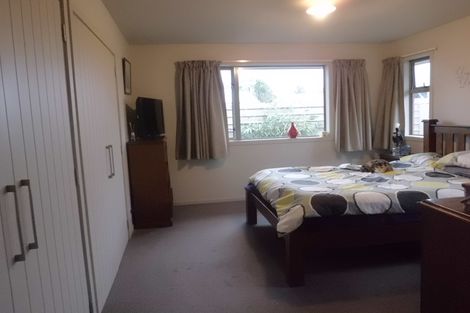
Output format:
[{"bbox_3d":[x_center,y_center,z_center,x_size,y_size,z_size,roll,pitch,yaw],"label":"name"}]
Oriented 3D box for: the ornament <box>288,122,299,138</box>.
[{"bbox_3d":[0.929,-0.406,5.403,0.145,0.260,0.120,-4,7,-10],"label":"ornament"}]

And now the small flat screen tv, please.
[{"bbox_3d":[-1.093,-0.497,4.410,0.100,0.510,0.630,-1,7,13],"label":"small flat screen tv"}]

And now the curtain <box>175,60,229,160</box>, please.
[{"bbox_3d":[-0.500,-0.672,4.966,0.740,1.420,0.160,-4,7,-10],"label":"curtain"}]

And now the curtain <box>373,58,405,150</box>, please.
[{"bbox_3d":[2.370,-0.800,5.209,0.150,1.410,0.530,-4,7,-10],"label":"curtain"}]

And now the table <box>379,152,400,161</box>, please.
[{"bbox_3d":[2.400,0.314,4.844,0.420,0.650,0.480,-4,7,-10],"label":"table"}]

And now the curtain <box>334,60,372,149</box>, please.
[{"bbox_3d":[1.887,-0.800,5.388,0.650,1.430,0.150,-4,7,-10],"label":"curtain"}]

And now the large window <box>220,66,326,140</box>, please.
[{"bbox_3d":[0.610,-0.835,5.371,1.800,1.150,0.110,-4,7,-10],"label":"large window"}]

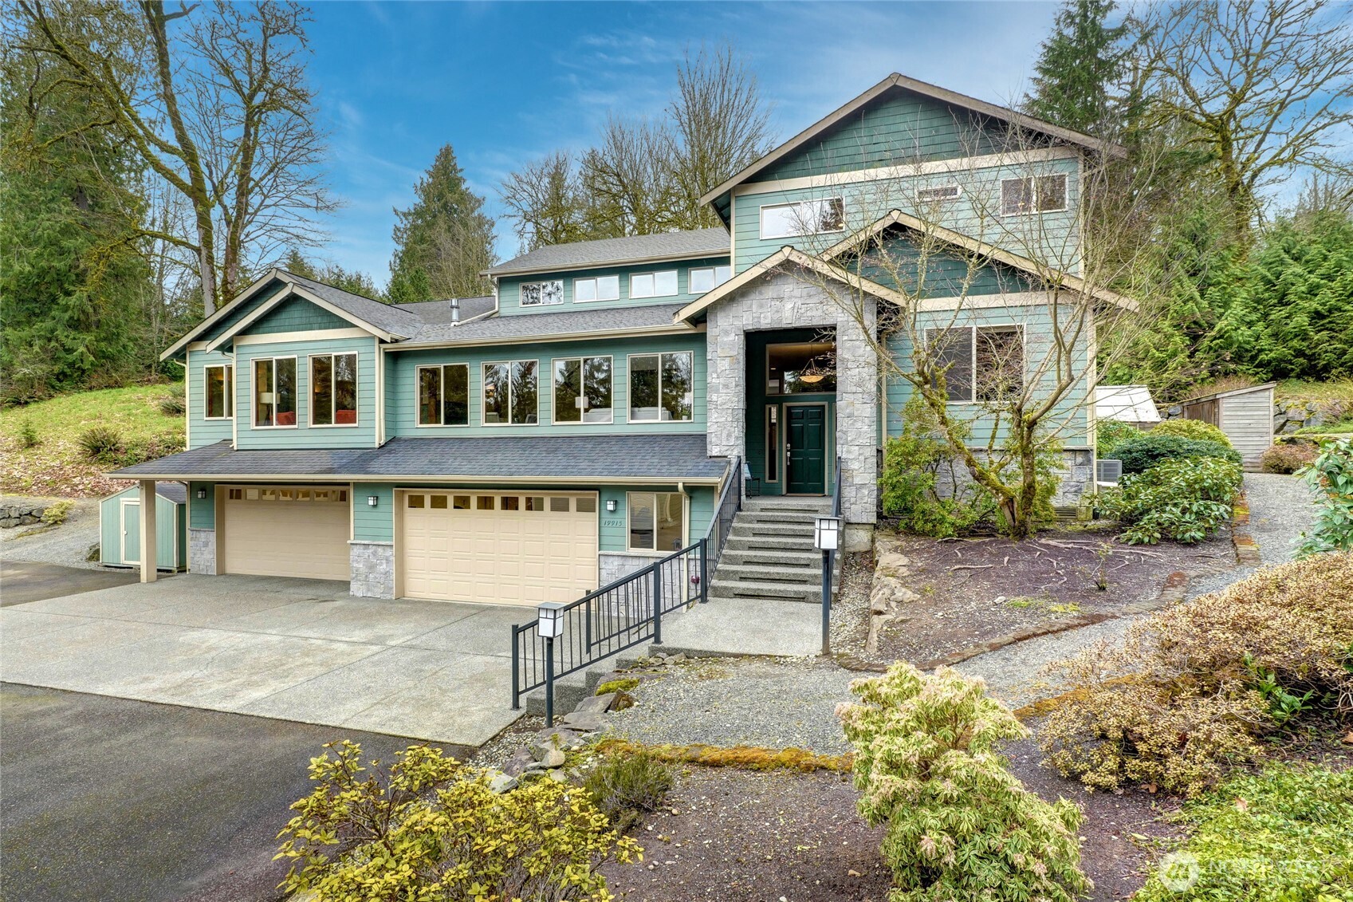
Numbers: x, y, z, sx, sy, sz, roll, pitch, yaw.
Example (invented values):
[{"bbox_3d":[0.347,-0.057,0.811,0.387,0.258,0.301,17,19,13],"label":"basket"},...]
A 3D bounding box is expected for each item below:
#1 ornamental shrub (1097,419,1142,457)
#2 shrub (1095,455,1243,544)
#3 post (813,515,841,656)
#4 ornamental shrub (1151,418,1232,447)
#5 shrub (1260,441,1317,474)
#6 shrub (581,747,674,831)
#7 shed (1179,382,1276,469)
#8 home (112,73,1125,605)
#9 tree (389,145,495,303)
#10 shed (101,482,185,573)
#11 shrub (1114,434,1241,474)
[{"bbox_3d":[11.550,0.000,17.000,1.650,1.600,1.550,0,0,16],"label":"ornamental shrub"},{"bbox_3d":[7.750,0.620,10.000,2.100,1.300,1.800,0,0,16],"label":"shrub"},{"bbox_3d":[1.650,1.480,7.030,0.290,1.540,0.290,0,0,-3],"label":"post"},{"bbox_3d":[13.400,-0.080,16.600,1.850,1.500,1.750,0,0,16],"label":"ornamental shrub"},{"bbox_3d":[16.500,0.170,17.200,1.300,0.880,1.200,0,0,16],"label":"shrub"},{"bbox_3d":[-0.330,2.290,4.500,0.620,0.430,0.580,0,0,0],"label":"shrub"},{"bbox_3d":[16.440,-0.660,19.070,1.500,2.570,2.000,0,0,12],"label":"shed"},{"bbox_3d":[-1.500,-1.930,19.100,22.500,10.500,13.000,0,0,16],"label":"home"},{"bbox_3d":[-15.200,-9.700,42.000,7.600,20.500,7.600,0,0,-20],"label":"tree"},{"bbox_3d":[-14.700,2.100,19.000,3.000,2.440,2.600,0,0,16],"label":"shed"},{"bbox_3d":[11.500,0.200,14.700,2.600,1.200,2.000,0,0,16],"label":"shrub"}]

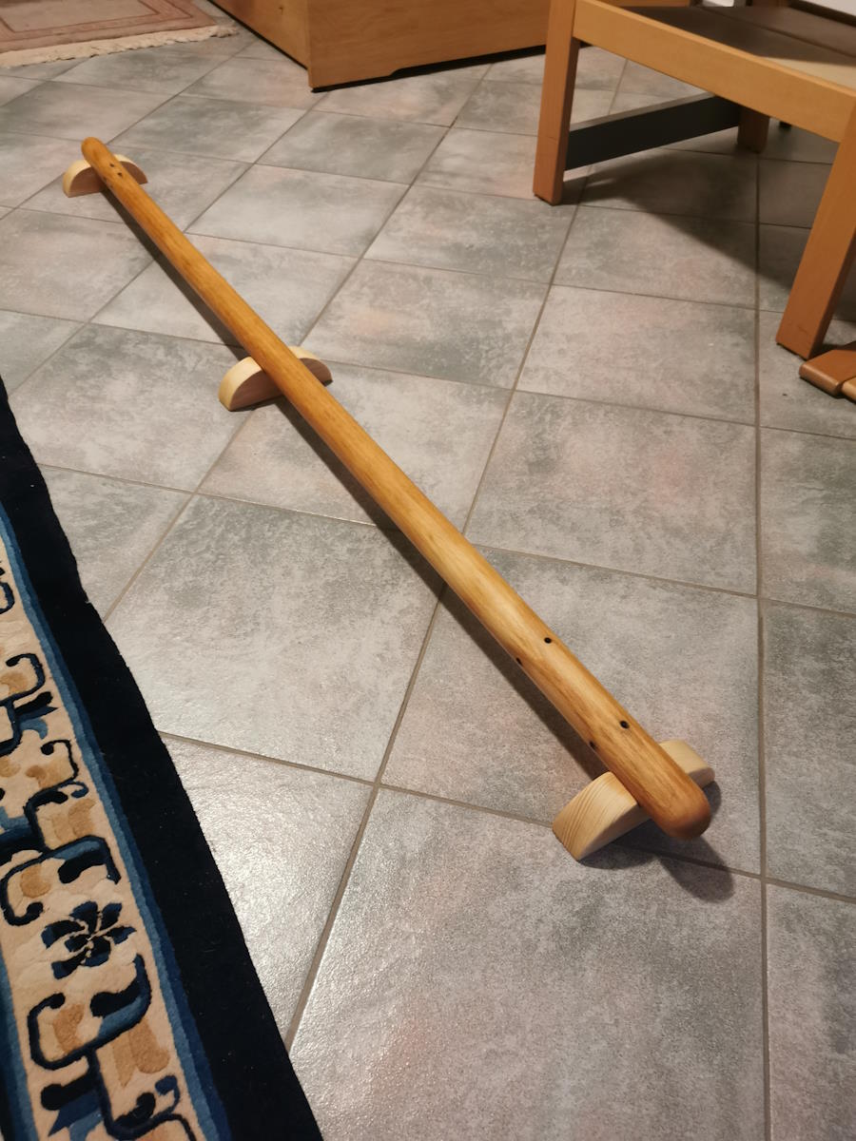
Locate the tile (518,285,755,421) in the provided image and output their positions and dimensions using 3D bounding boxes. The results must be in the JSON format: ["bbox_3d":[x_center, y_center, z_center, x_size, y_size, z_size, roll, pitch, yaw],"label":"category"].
[{"bbox_3d":[0.319,-0.328,1.317,0.320,0.010,0.320,11,46,10],"label":"tile"}]

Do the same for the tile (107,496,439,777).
[{"bbox_3d":[-0.150,0.049,0.875,0.304,0.010,0.304,11,46,10],"label":"tile"}]

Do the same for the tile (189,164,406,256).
[{"bbox_3d":[-0.229,-0.671,1.649,0.320,0.010,0.320,11,46,10],"label":"tile"}]

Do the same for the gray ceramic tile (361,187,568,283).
[{"bbox_3d":[0.086,-0.610,1.595,0.320,0.010,0.320,11,46,10],"label":"gray ceramic tile"}]

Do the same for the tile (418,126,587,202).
[{"bbox_3d":[0.167,-0.830,1.820,0.320,0.010,0.320,11,46,10],"label":"tile"}]

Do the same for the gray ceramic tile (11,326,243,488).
[{"bbox_3d":[-0.392,-0.230,1.200,0.320,0.010,0.320,11,46,10],"label":"gray ceramic tile"}]

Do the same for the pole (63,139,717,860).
[{"bbox_3d":[-0.201,-0.271,1.136,0.143,0.074,1.554,-23,50,-22],"label":"pole"}]

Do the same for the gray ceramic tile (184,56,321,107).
[{"bbox_3d":[-0.362,-1.109,2.031,0.304,0.010,0.304,11,46,10],"label":"gray ceramic tile"}]

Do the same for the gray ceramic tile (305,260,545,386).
[{"bbox_3d":[0.004,-0.389,1.371,0.320,0.010,0.320,11,46,10],"label":"gray ceramic tile"}]

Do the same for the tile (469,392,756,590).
[{"bbox_3d":[0.237,-0.108,1.092,0.320,0.010,0.320,11,46,10],"label":"tile"}]

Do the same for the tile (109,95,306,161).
[{"bbox_3d":[-0.439,-0.900,1.820,0.304,0.010,0.304,11,46,10],"label":"tile"}]

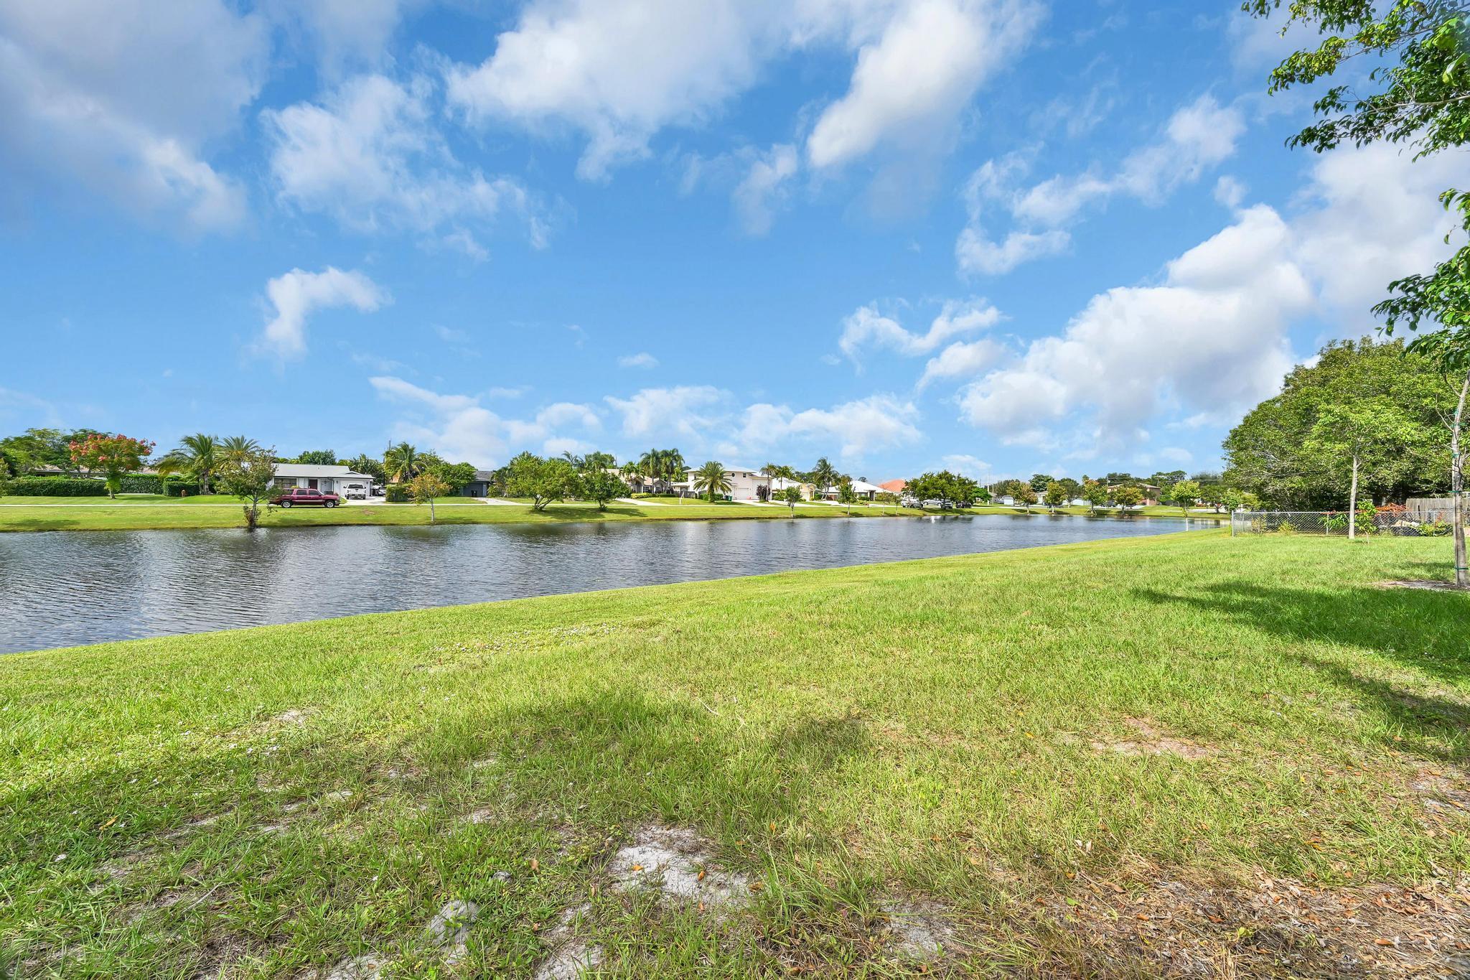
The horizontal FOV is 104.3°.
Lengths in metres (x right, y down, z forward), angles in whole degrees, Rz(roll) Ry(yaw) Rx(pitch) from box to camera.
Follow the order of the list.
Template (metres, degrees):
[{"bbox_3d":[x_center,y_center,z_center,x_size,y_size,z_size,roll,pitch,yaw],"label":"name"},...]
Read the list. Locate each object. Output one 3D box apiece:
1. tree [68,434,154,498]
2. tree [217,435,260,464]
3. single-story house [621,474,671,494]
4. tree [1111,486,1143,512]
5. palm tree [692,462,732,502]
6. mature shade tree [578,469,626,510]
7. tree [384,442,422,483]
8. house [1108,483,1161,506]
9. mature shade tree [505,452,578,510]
[{"bbox_3d":[-62.734,-2.369,57.500,5.900,6.590,5.900,-1,-2,42],"label":"tree"},{"bbox_3d":[-53.889,-2.679,62.000,4.400,6.600,4.400,1,-2,-38],"label":"tree"},{"bbox_3d":[-21.254,-1.127,112.155,13.200,4.900,12.000,1,-2,-39],"label":"single-story house"},{"bbox_3d":[68.620,1.610,100.000,5.630,4.820,5.630,1,-2,-35],"label":"tree"},{"bbox_3d":[-3.740,-1.310,93.000,6.540,6.730,6.540,0,-1,0],"label":"palm tree"},{"bbox_3d":[-16.060,0.000,69.500,5.800,5.030,5.800,1,-2,-35],"label":"mature shade tree"},{"bbox_3d":[-45.504,-2.722,78.500,4.800,7.810,4.800,1,-1,-30],"label":"tree"},{"bbox_3d":[81.707,0.941,117.000,10.000,4.940,11.000,2,-2,-44],"label":"house"},{"bbox_3d":[-23.360,-1.040,69.000,8.000,7.070,8.000,1,-1,-19],"label":"mature shade tree"}]

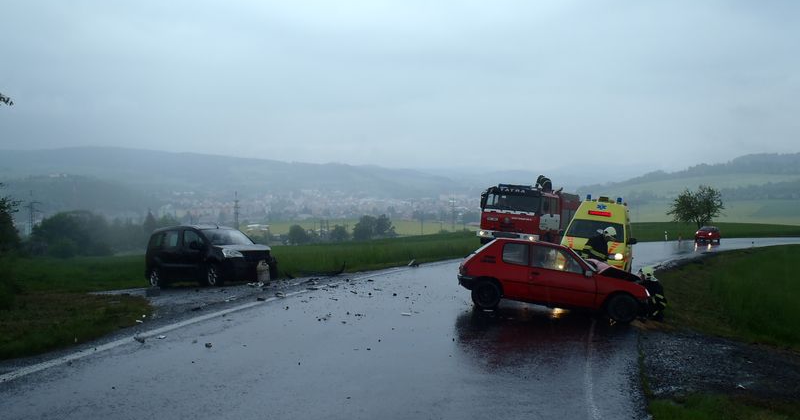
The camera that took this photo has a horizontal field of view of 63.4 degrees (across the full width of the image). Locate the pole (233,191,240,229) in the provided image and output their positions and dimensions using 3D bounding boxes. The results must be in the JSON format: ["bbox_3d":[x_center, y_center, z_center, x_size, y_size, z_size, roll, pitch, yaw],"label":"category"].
[{"bbox_3d":[-98.238,2.109,390.000,4.600,27.000,3.000,1,0,-14],"label":"pole"}]

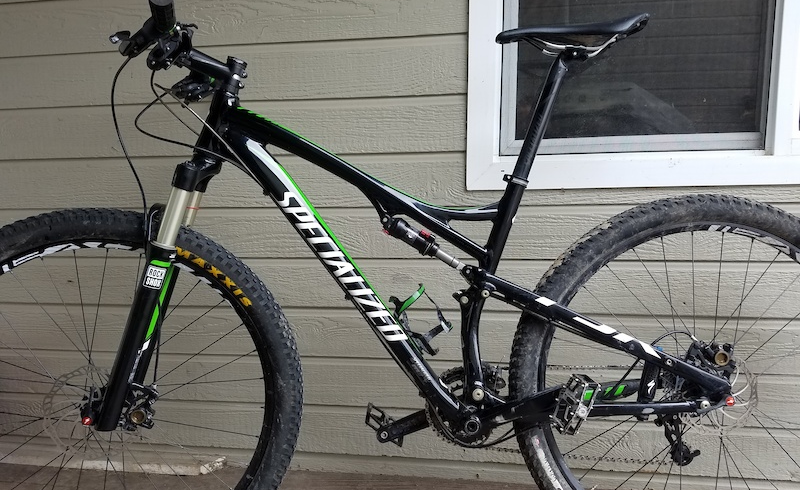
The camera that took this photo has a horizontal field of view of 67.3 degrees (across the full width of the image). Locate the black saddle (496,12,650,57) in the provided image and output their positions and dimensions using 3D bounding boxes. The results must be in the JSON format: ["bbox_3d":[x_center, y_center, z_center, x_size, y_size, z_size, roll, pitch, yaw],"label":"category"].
[{"bbox_3d":[0.317,-0.387,1.130,0.273,0.062,0.140,-2,1,-1],"label":"black saddle"}]

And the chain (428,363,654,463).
[{"bbox_3d":[0.314,0.337,1.183,0.515,0.200,0.022,1,0,-1],"label":"chain"}]

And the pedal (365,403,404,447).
[{"bbox_3d":[-0.033,0.381,1.265,0.088,0.020,0.095,33,0,-1],"label":"pedal"}]

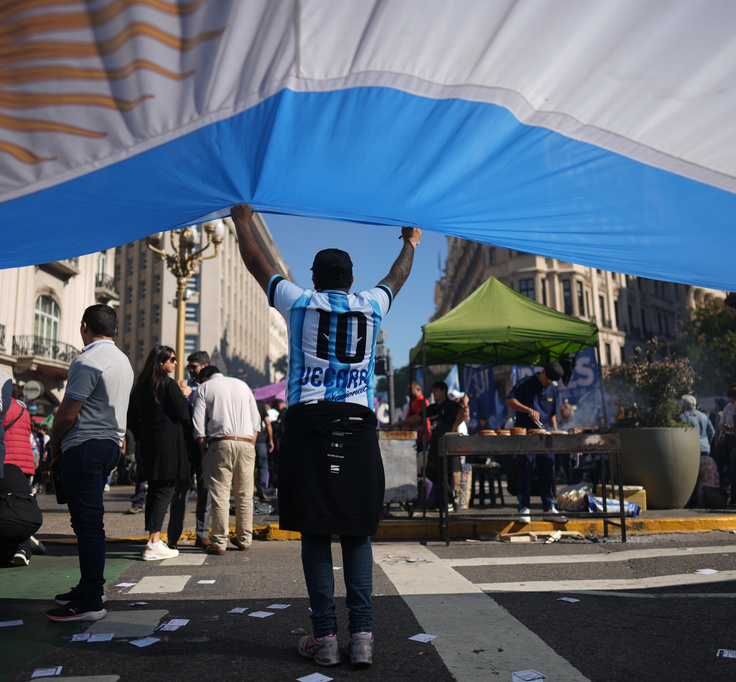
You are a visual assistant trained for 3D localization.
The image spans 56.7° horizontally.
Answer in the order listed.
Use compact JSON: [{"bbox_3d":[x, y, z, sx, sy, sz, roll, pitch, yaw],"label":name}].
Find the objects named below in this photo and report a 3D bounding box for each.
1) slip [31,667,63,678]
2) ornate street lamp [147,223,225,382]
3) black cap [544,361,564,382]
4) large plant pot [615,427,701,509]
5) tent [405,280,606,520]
[{"bbox_3d":[-1.299,1.339,2.765,0.108,0.004,0.108,3,-9,-18],"label":"slip"},{"bbox_3d":[-3.642,0.083,13.333,1.570,5.500,1.570,0,-8,0],"label":"ornate street lamp"},{"bbox_3d":[1.884,0.343,6.858,0.180,0.260,0.140,5,-50,-30],"label":"black cap"},{"bbox_3d":[3.579,1.550,8.414,1.070,0.950,1.070,0,-8,0],"label":"large plant pot"},{"bbox_3d":[1.550,0.594,8.273,1.950,2.800,1.950,0,-8,0],"label":"tent"}]

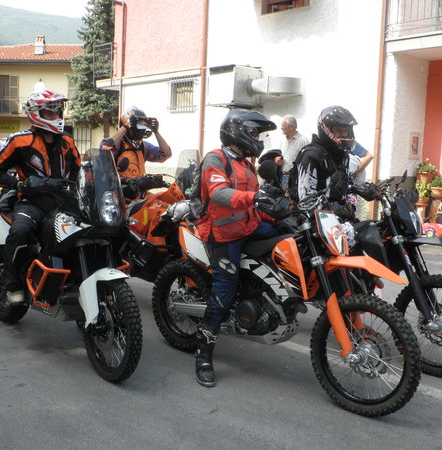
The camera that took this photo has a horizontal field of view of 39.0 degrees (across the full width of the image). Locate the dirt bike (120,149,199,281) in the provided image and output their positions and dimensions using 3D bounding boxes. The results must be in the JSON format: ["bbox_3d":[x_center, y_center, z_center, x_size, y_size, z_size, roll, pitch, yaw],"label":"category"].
[{"bbox_3d":[-0.649,0.032,5.829,2.250,1.420,0.870,8,8,44],"label":"dirt bike"}]

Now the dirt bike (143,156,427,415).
[{"bbox_3d":[0.295,0.334,4.073,2.210,1.360,0.860,8,8,44],"label":"dirt bike"}]

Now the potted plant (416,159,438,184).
[{"bbox_3d":[3.130,-0.810,9.500,0.320,0.400,0.320,0,5,-18],"label":"potted plant"}]

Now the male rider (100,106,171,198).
[{"bbox_3d":[-0.815,-0.225,5.950,0.750,1.750,0.650,-2,8,-38],"label":"male rider"}]

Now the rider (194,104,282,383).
[{"bbox_3d":[0.165,0.125,4.050,0.730,1.750,0.700,-3,7,-44],"label":"rider"}]

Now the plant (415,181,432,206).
[{"bbox_3d":[3.030,-0.475,9.300,0.250,0.400,0.250,0,5,-18],"label":"plant"}]

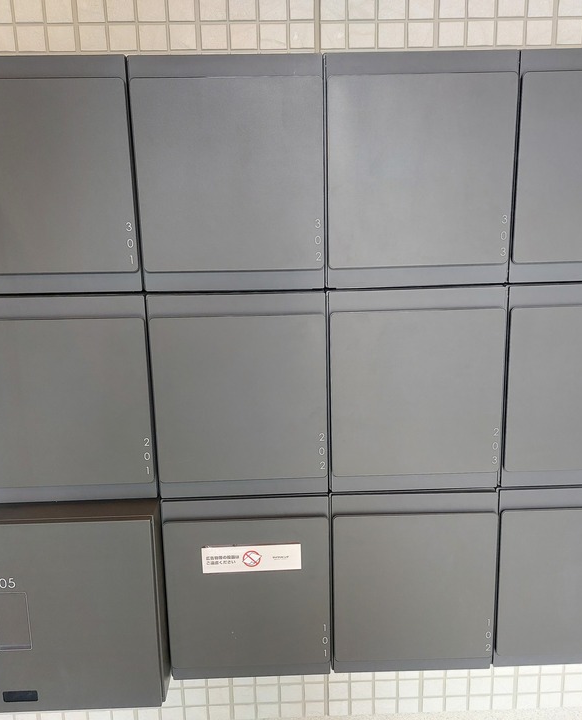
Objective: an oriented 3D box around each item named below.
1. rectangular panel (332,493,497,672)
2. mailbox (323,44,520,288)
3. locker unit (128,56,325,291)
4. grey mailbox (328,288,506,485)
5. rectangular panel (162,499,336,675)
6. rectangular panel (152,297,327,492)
[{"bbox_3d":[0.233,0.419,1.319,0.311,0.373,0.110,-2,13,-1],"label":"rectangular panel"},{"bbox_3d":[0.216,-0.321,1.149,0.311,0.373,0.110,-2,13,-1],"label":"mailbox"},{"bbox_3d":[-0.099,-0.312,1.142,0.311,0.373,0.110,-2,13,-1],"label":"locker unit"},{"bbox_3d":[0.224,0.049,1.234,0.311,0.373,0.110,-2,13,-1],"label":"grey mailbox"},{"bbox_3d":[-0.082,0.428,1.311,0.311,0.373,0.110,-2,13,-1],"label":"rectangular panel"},{"bbox_3d":[-0.083,0.059,1.110,0.286,0.344,0.050,-2,12,-1],"label":"rectangular panel"}]

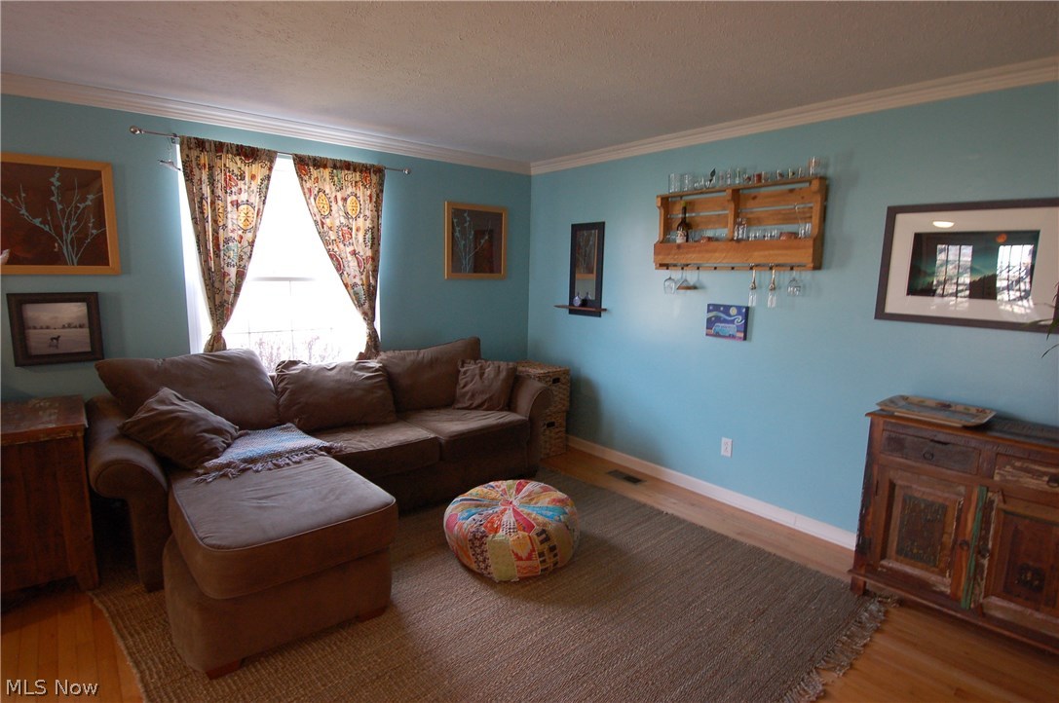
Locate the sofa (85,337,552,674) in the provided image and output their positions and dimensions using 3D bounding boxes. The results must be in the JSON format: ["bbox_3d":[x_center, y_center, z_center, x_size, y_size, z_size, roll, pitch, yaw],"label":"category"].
[{"bbox_3d":[-0.838,0.508,3.155,2.592,0.970,1.735,-6,11,-39],"label":"sofa"}]

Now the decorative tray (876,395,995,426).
[{"bbox_3d":[1.862,0.280,2.572,0.360,0.035,0.409,-6,11,-40],"label":"decorative tray"}]

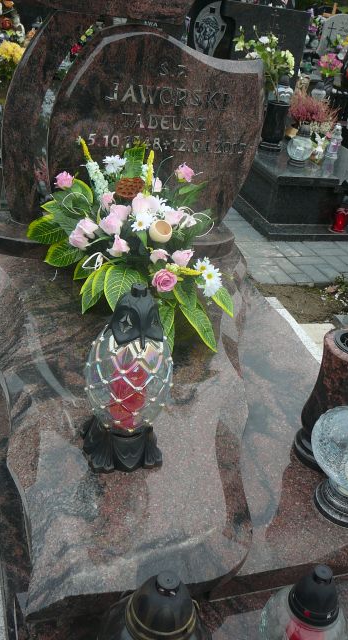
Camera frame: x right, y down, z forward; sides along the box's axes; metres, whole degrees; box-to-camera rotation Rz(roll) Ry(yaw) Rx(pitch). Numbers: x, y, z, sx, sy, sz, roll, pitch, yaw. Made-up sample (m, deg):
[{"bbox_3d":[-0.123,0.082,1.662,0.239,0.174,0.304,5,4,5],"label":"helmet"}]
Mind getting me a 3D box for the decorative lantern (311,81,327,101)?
[{"bbox_3d":[1.284,-2.026,5.750,0.135,0.210,0.115,1,29,-14],"label":"decorative lantern"}]

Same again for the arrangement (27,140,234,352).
[{"bbox_3d":[-0.094,-0.241,1.808,0.570,0.430,0.460,2,29,-12],"label":"arrangement"}]

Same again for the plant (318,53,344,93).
[{"bbox_3d":[1.548,-2.443,6.400,0.240,0.380,0.220,-2,30,-19],"label":"plant"}]

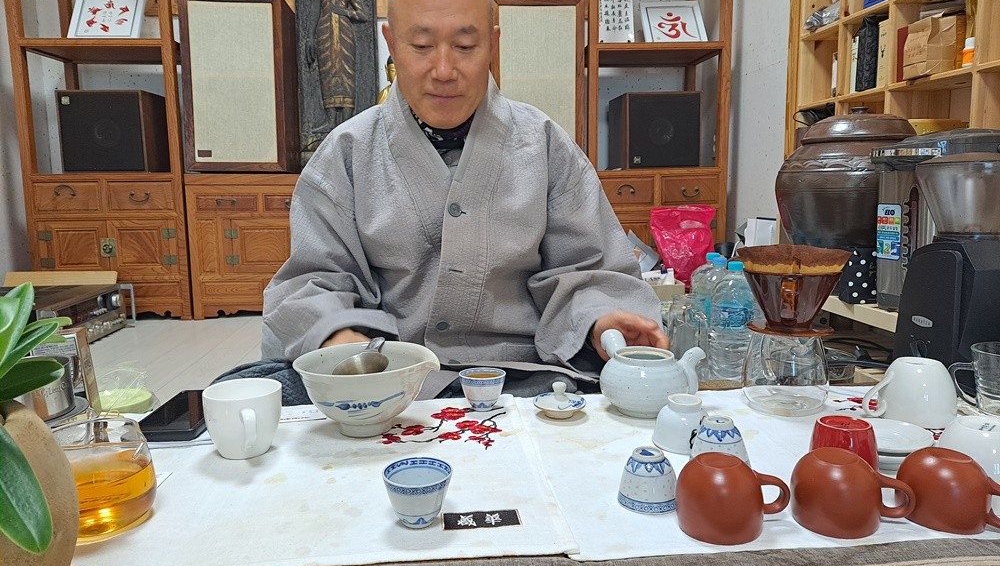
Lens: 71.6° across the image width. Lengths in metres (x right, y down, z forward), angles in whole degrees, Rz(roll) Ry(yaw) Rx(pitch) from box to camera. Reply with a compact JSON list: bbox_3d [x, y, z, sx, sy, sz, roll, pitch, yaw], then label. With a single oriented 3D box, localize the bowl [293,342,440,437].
[{"bbox_3d":[-0.155,0.133,0.826,0.173,0.089,0.152,0,8,6],"label":"bowl"}]

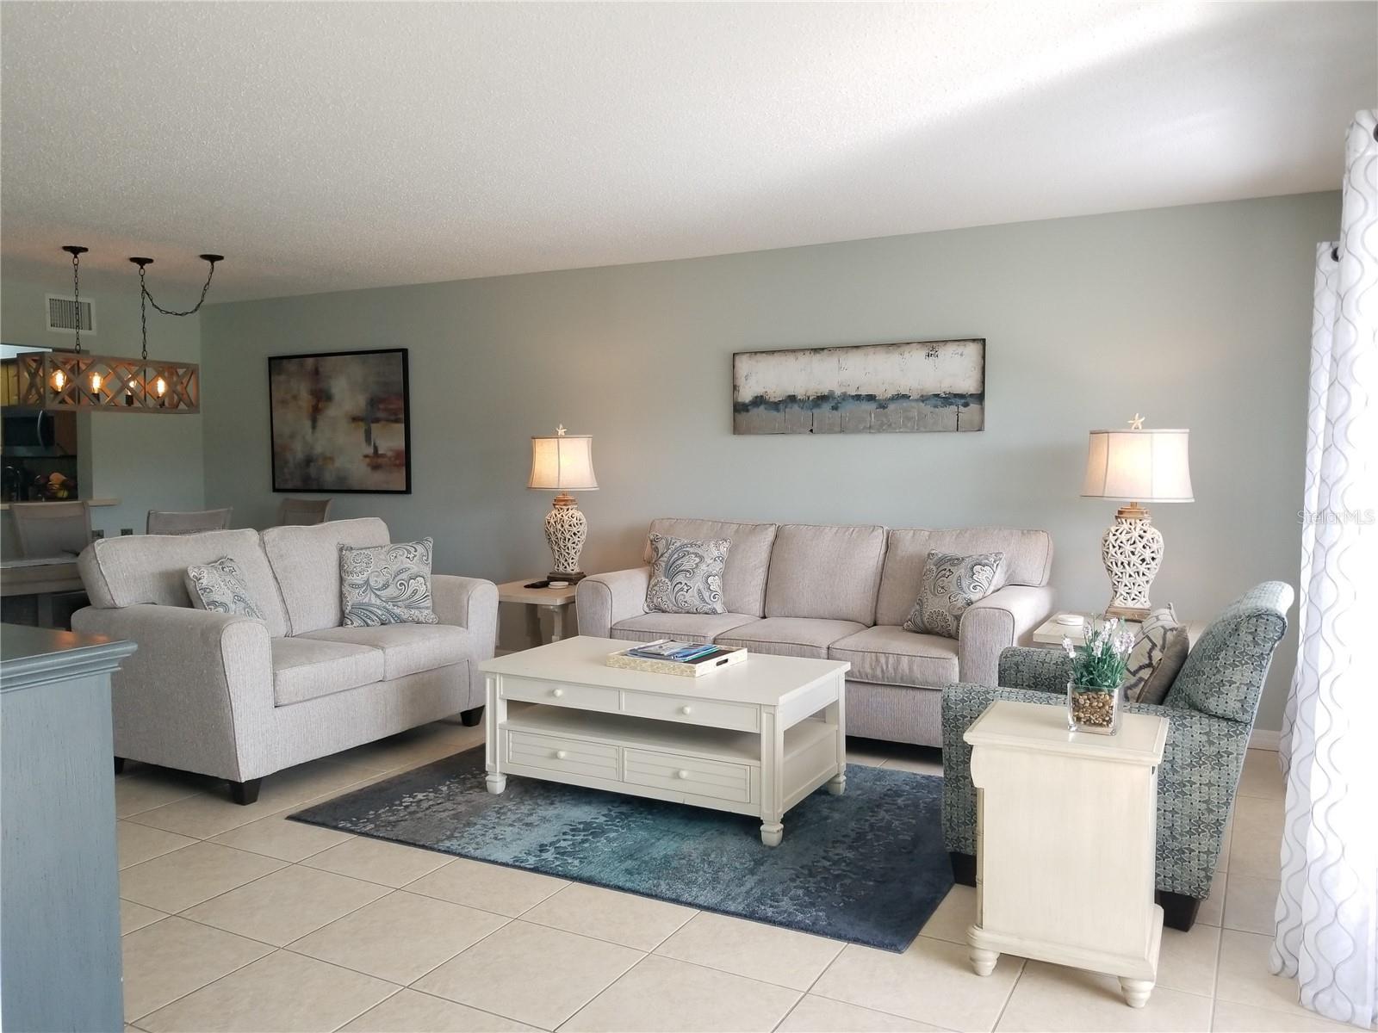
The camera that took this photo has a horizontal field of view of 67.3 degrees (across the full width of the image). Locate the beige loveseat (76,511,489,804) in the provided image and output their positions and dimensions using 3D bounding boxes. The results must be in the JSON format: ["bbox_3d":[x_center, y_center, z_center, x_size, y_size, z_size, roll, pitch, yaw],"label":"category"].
[{"bbox_3d":[-1.696,0.543,4.600,0.899,0.976,1.579,1,3,28],"label":"beige loveseat"}]

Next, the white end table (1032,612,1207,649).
[{"bbox_3d":[1.825,0.766,4.338,0.640,0.600,0.660,1,3,27],"label":"white end table"}]

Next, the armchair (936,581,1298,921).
[{"bbox_3d":[1.364,0.672,3.266,0.910,0.900,0.790,2,3,31],"label":"armchair"}]

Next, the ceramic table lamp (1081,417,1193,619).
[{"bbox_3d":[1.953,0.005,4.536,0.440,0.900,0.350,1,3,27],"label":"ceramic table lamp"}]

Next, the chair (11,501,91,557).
[{"bbox_3d":[-3.572,0.458,6.096,0.600,1.060,0.480,1,3,27],"label":"chair"}]

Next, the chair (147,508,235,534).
[{"bbox_3d":[-2.709,0.498,5.265,0.600,1.060,0.480,1,3,27],"label":"chair"}]

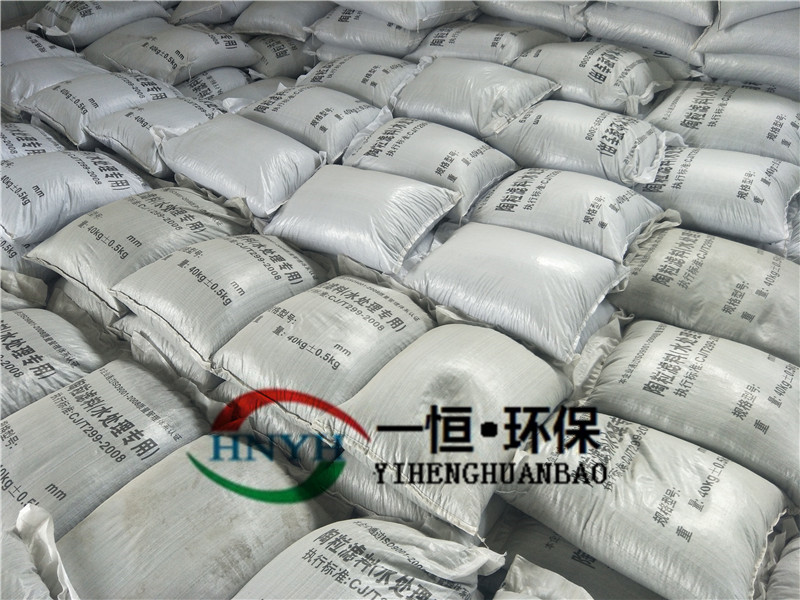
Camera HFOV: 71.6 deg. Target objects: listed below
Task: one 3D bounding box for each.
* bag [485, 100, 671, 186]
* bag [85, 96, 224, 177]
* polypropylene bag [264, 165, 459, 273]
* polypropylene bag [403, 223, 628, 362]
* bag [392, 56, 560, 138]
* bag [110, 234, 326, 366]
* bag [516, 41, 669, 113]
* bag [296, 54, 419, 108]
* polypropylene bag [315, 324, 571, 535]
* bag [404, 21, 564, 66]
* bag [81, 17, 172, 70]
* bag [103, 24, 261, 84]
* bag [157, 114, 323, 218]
[{"bbox_3d":[0.810,-0.715,2.490,0.675,0.190,0.475,27,50,26],"label":"bag"},{"bbox_3d":[-1.165,-0.867,2.842,0.510,0.206,0.622,33,45,18],"label":"bag"},{"bbox_3d":[-0.151,-0.341,2.171,0.622,0.206,0.510,18,50,21],"label":"polypropylene bag"},{"bbox_3d":[0.388,-0.076,1.884,0.622,0.206,0.510,25,47,28],"label":"polypropylene bag"},{"bbox_3d":[0.370,-1.012,2.733,0.675,0.190,0.475,32,53,30],"label":"bag"},{"bbox_3d":[-0.660,-0.035,2.100,0.500,0.190,0.610,29,51,28],"label":"bag"},{"bbox_3d":[0.980,-1.136,2.824,0.675,0.190,0.475,32,52,30],"label":"bag"},{"bbox_3d":[-0.225,-1.351,3.369,0.622,0.206,0.510,18,48,16],"label":"bag"},{"bbox_3d":[0.190,0.339,1.726,0.484,0.187,0.606,28,50,24],"label":"polypropylene bag"},{"bbox_3d":[0.448,-1.374,2.927,0.675,0.190,0.475,32,52,30],"label":"bag"},{"bbox_3d":[-1.440,-1.400,3.119,0.510,0.206,0.622,27,50,24],"label":"bag"},{"bbox_3d":[-1.125,-1.303,2.936,0.510,0.206,0.622,28,47,23],"label":"bag"},{"bbox_3d":[-0.716,-0.645,2.559,0.675,0.190,0.475,28,51,27],"label":"bag"}]

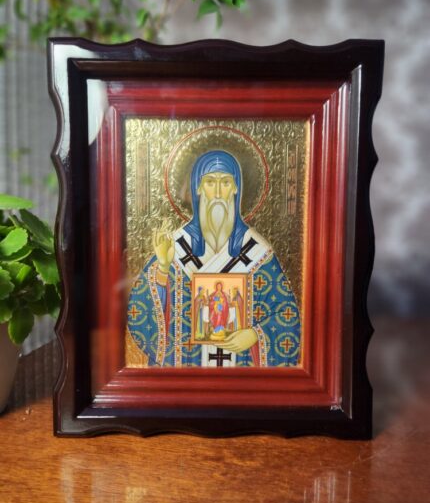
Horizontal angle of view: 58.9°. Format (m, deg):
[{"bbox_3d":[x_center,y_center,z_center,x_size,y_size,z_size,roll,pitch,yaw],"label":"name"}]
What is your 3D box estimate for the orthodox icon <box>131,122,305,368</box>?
[{"bbox_3d":[0.002,-0.004,0.376,0.175,0.240,0.015,0,4,0],"label":"orthodox icon"}]

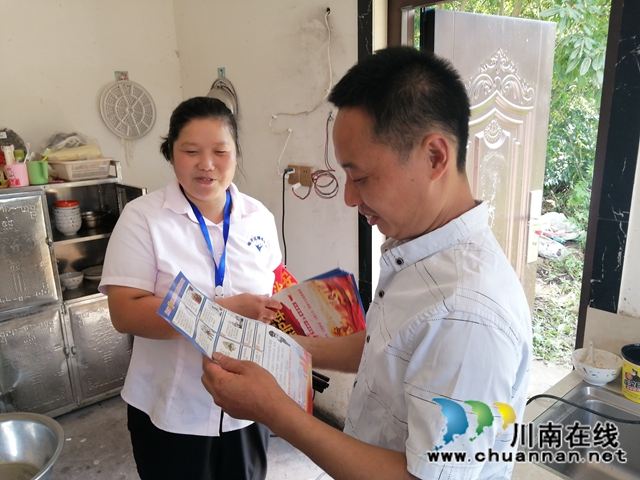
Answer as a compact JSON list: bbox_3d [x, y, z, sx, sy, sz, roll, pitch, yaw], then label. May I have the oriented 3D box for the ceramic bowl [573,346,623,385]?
[{"bbox_3d":[0.748,0.351,1.357,0.124,0.065,0.124,-1,14,0],"label":"ceramic bowl"}]

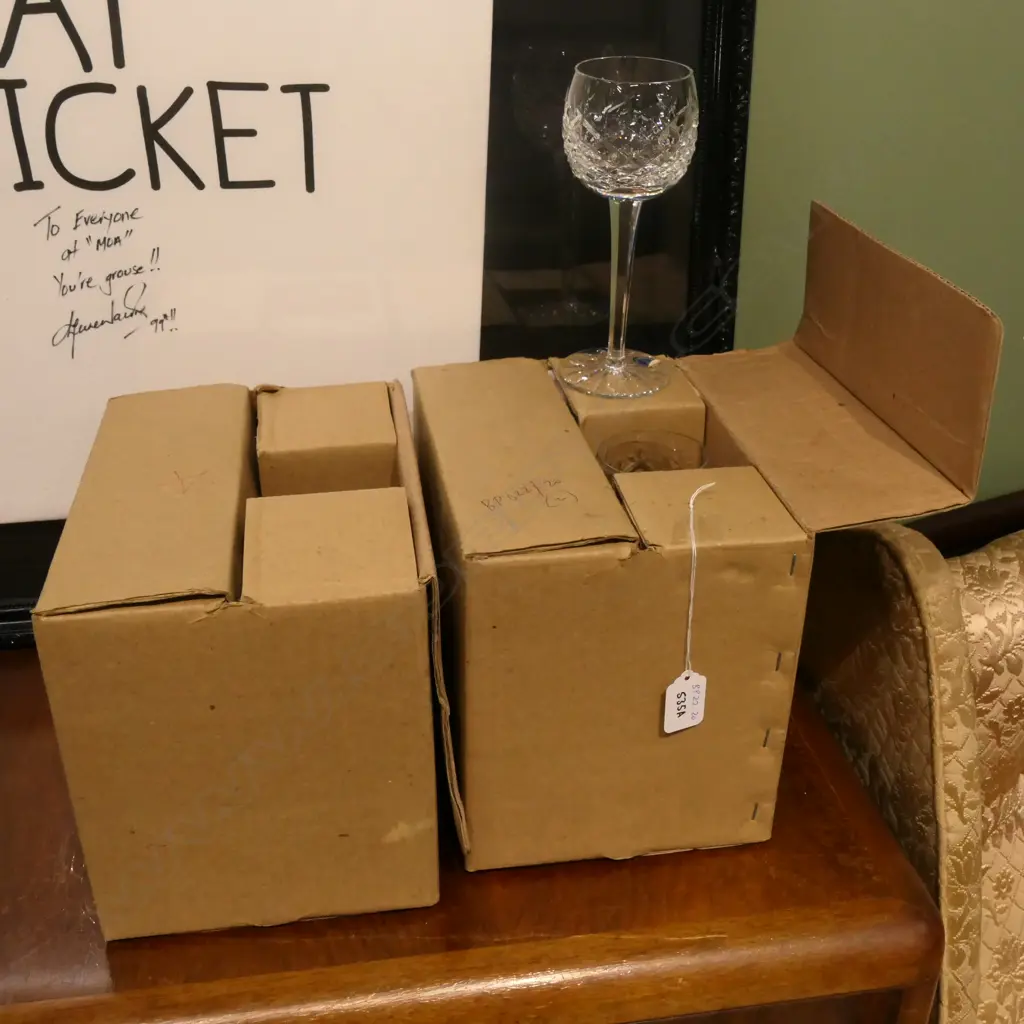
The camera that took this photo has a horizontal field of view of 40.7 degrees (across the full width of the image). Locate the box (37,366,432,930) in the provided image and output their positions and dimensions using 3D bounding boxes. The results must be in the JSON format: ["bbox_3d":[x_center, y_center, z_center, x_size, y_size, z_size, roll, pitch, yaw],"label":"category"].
[{"bbox_3d":[-0.142,0.071,0.807,0.187,0.205,0.257,-3,28,-7],"label":"box"}]

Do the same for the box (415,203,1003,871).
[{"bbox_3d":[0.086,-0.002,0.836,0.265,0.309,0.257,-4,28,-8],"label":"box"}]

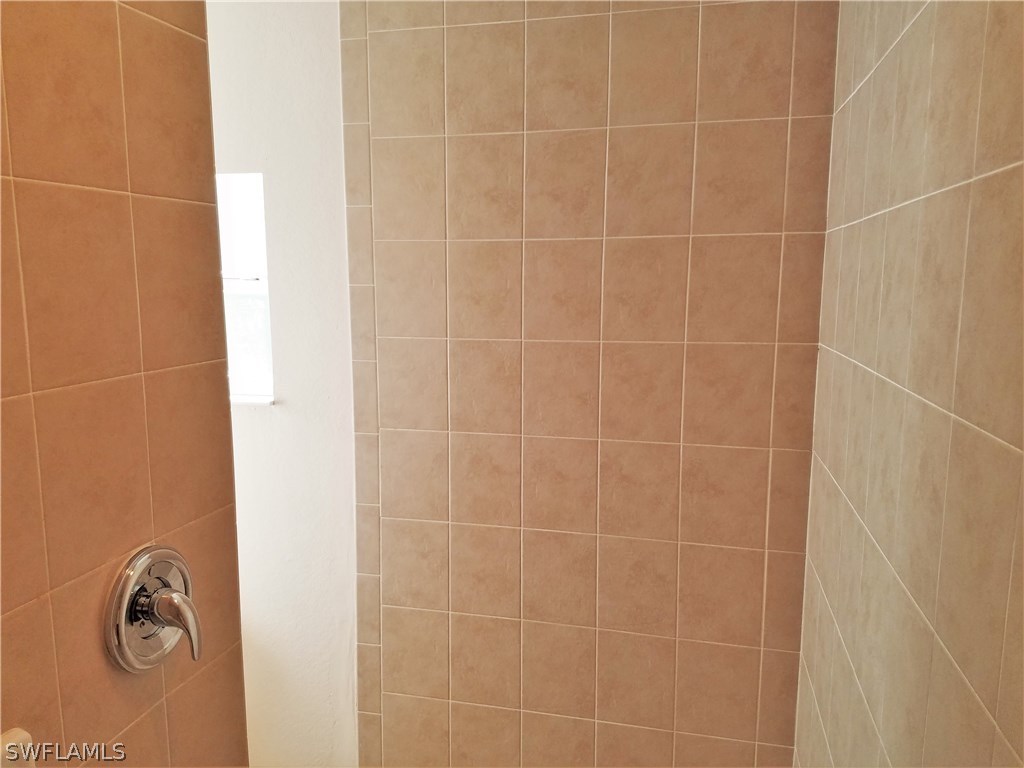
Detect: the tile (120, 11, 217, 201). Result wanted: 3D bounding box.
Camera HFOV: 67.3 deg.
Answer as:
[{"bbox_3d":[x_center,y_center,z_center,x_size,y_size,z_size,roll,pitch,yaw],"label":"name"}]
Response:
[{"bbox_3d":[-0.518,-0.408,1.160,0.010,0.250,0.195,2,8,14],"label":"tile"}]

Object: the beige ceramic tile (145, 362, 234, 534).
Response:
[{"bbox_3d":[-0.519,0.098,1.243,0.009,0.252,0.202,2,8,12],"label":"beige ceramic tile"}]

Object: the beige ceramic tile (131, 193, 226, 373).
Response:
[{"bbox_3d":[-0.515,-0.155,1.195,0.010,0.251,0.200,2,8,13],"label":"beige ceramic tile"}]

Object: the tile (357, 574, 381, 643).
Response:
[{"bbox_3d":[-0.401,0.636,2.166,0.072,0.200,0.010,2,8,13],"label":"tile"}]

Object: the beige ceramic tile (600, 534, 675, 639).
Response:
[{"bbox_3d":[0.325,0.521,1.973,0.200,0.251,0.010,2,8,13],"label":"beige ceramic tile"}]

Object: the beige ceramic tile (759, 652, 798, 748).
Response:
[{"bbox_3d":[0.669,0.786,1.926,0.093,0.251,0.010,2,8,13],"label":"beige ceramic tile"}]

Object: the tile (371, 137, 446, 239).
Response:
[{"bbox_3d":[-0.262,-0.500,1.982,0.201,0.252,0.009,2,8,14],"label":"tile"}]

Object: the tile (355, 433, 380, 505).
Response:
[{"bbox_3d":[-0.394,0.234,2.113,0.071,0.197,0.010,2,9,14],"label":"tile"}]

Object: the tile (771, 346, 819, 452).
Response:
[{"bbox_3d":[0.666,0.032,1.810,0.091,0.249,0.010,2,9,14],"label":"tile"}]

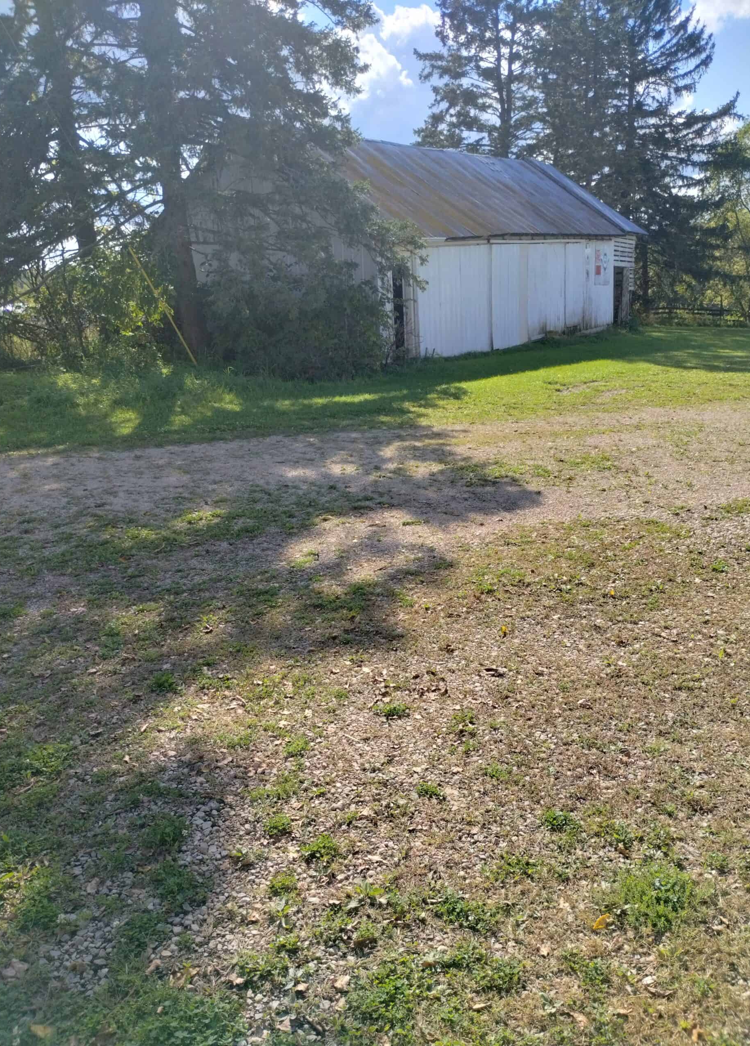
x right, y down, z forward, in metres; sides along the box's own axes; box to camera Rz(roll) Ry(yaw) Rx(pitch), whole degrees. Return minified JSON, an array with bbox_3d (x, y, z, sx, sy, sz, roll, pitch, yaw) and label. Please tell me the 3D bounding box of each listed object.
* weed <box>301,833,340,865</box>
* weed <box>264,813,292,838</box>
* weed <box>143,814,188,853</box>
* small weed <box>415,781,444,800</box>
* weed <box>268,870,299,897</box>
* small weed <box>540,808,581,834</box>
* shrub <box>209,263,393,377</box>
[{"bbox_3d":[-0.147,0.887,2.308,0.104,0.053,0.099,-3,16,0],"label":"weed"},{"bbox_3d":[-0.276,0.862,2.413,0.078,0.057,0.074,-3,16,0],"label":"weed"},{"bbox_3d":[-0.591,0.874,2.385,0.118,0.079,0.116,-3,16,0],"label":"weed"},{"bbox_3d":[0.164,0.810,2.562,0.088,0.034,0.072,-3,16,0],"label":"small weed"},{"bbox_3d":[-0.236,0.931,2.187,0.077,0.043,0.071,-3,16,0],"label":"weed"},{"bbox_3d":[0.523,0.838,2.385,0.110,0.042,0.091,-3,16,0],"label":"small weed"},{"bbox_3d":[-1.370,-3.624,15.298,3.320,1.975,2.324,-3,16,0],"label":"shrub"}]

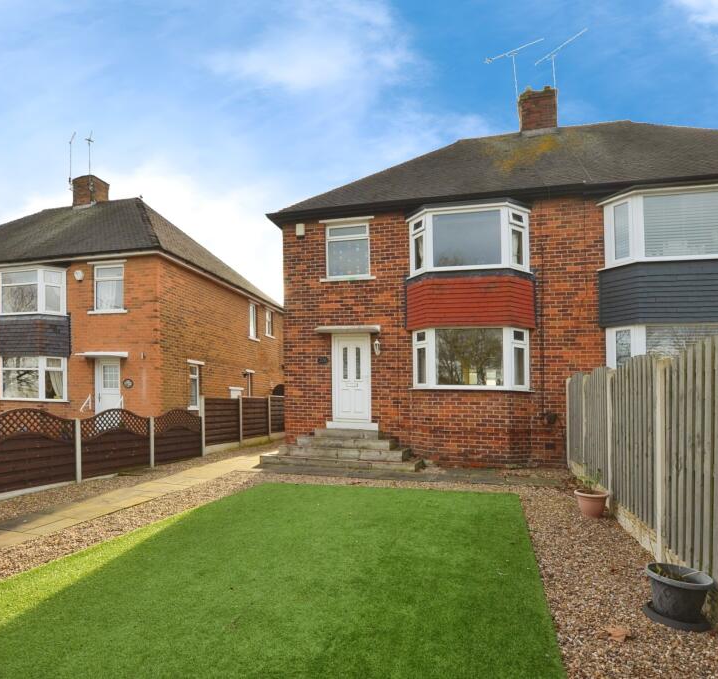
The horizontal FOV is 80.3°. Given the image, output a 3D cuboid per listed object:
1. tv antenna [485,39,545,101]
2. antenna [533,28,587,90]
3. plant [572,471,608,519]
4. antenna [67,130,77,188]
[{"bbox_3d":[4.423,-7.590,12.152,1.601,1.590,0.380,-3,-6,32],"label":"tv antenna"},{"bbox_3d":[5.640,-7.658,11.913,0.380,1.275,1.540,4,-6,-33],"label":"antenna"},{"bbox_3d":[3.002,1.982,5.500,0.450,0.560,0.450,-1,-5,16],"label":"plant"},{"bbox_3d":[-10.642,-6.628,15.757,0.320,1.924,1.030,6,-7,-44],"label":"antenna"}]

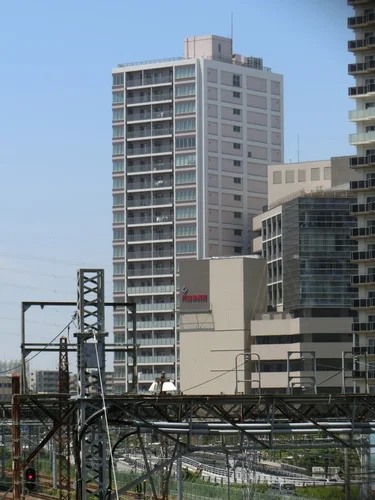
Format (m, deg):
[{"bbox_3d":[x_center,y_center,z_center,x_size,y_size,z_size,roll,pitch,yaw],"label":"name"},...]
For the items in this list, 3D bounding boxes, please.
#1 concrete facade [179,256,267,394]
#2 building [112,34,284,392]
[{"bbox_3d":[6.226,18.439,407.596,13.318,34.016,7.153,-3,-5,36],"label":"concrete facade"},{"bbox_3d":[2.284,-0.142,438.147,20.151,75.504,26.254,-3,-5,36],"label":"building"}]

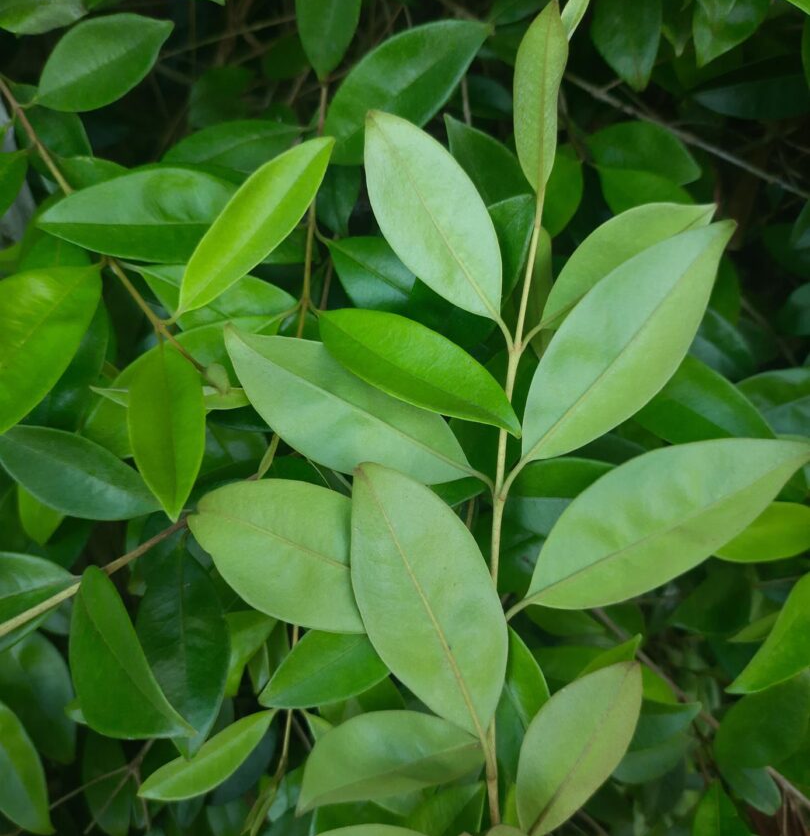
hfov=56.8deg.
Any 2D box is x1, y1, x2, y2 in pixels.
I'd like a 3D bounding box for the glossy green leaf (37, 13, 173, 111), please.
[{"bbox_3d":[-0.144,-0.173,0.361,0.077,0.010,0.053,-41,74,-19],"label":"glossy green leaf"}]

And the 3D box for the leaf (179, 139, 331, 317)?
[{"bbox_3d":[-0.057,-0.076,0.291,0.029,0.010,0.094,33,76,17],"label":"leaf"}]

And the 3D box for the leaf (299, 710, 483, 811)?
[{"bbox_3d":[-0.005,0.125,0.275,0.072,0.031,0.013,-20,-1,0],"label":"leaf"}]

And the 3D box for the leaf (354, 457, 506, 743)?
[{"bbox_3d":[0.008,0.063,0.260,0.045,0.107,0.012,-26,5,-4],"label":"leaf"}]

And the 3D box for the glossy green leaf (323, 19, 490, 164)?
[{"bbox_3d":[-0.002,-0.150,0.333,0.044,0.013,0.113,38,69,13],"label":"glossy green leaf"}]

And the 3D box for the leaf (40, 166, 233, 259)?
[{"bbox_3d":[-0.112,-0.090,0.332,0.100,0.012,0.055,-1,62,0],"label":"leaf"}]

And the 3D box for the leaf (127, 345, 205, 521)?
[{"bbox_3d":[-0.096,0.005,0.300,0.030,0.072,0.010,-4,-8,-18],"label":"leaf"}]

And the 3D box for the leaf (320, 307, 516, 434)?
[{"bbox_3d":[0.005,-0.016,0.256,0.082,0.012,0.030,32,82,8],"label":"leaf"}]

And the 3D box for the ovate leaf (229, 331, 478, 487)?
[{"bbox_3d":[-0.020,-0.003,0.270,0.104,0.039,0.013,31,-12,-2],"label":"ovate leaf"}]

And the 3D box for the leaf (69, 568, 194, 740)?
[{"bbox_3d":[-0.130,0.112,0.329,0.038,0.016,0.092,-40,68,-7],"label":"leaf"}]

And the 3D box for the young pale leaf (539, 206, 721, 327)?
[{"bbox_3d":[0.077,-0.054,0.260,0.076,0.030,0.010,-34,-7,-5],"label":"young pale leaf"}]

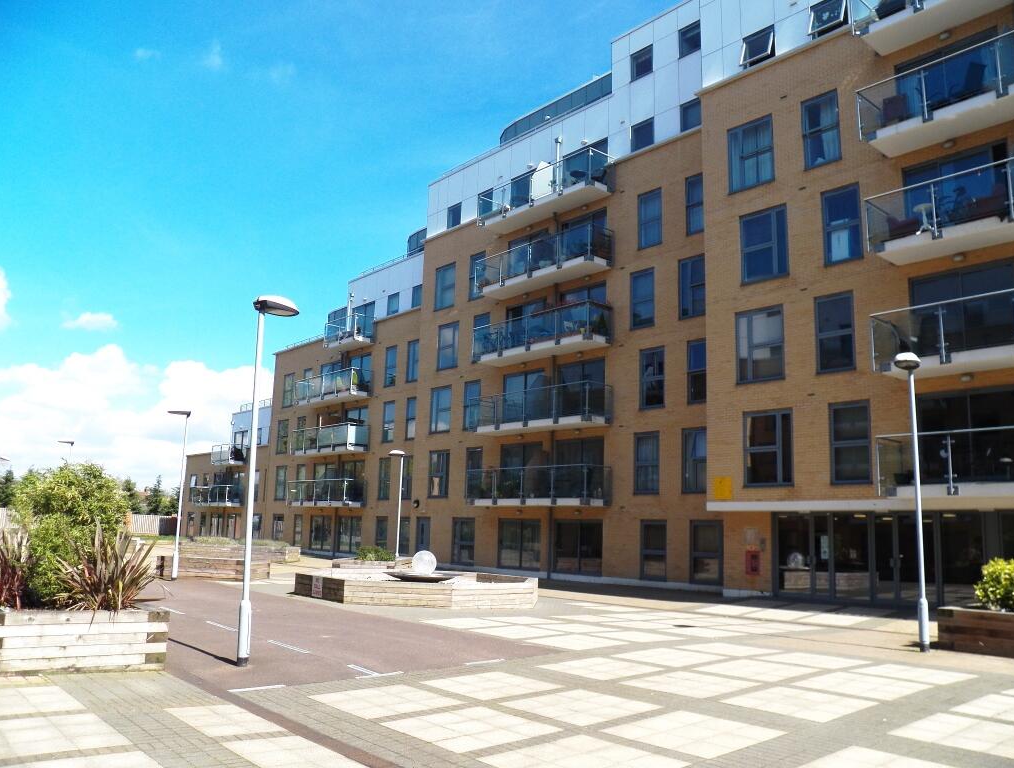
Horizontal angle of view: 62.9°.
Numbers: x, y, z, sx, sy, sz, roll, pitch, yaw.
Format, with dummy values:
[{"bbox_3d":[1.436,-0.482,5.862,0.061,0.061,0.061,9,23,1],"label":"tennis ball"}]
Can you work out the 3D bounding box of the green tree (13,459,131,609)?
[{"bbox_3d":[-5.263,1.819,10.009,1.370,1.770,1.330,2,-10,0],"label":"green tree"}]

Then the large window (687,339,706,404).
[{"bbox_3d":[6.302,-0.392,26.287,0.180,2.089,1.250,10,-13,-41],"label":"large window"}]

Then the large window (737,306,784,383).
[{"bbox_3d":[6.968,-1.057,22.754,0.120,2.050,1.470,11,-13,-41],"label":"large window"}]

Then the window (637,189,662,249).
[{"bbox_3d":[5.004,-5.715,28.758,0.130,2.067,1.014,11,-14,-40],"label":"window"}]

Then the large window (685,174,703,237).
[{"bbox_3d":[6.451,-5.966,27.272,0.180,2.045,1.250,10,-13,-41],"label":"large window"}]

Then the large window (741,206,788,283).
[{"bbox_3d":[7.224,-3.871,23.203,0.150,1.988,1.426,11,-14,-41],"label":"large window"}]

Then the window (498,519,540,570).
[{"bbox_3d":[0.487,6.137,31.721,0.120,1.880,2.390,11,-13,-41],"label":"window"}]

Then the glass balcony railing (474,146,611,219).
[{"bbox_3d":[1.438,-7.413,32.477,1.330,1.380,6.250,11,-13,-41],"label":"glass balcony railing"}]

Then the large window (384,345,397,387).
[{"bbox_3d":[-5.758,-0.875,41.513,0.180,2.040,1.043,10,-13,-39],"label":"large window"}]

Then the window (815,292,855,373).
[{"bbox_3d":[8.406,-1.288,21.158,0.180,2.028,1.033,10,-13,-41],"label":"window"}]

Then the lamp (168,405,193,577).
[{"bbox_3d":[-9.980,3.292,24.704,0.650,4.950,0.330,8,-11,-39],"label":"lamp"}]

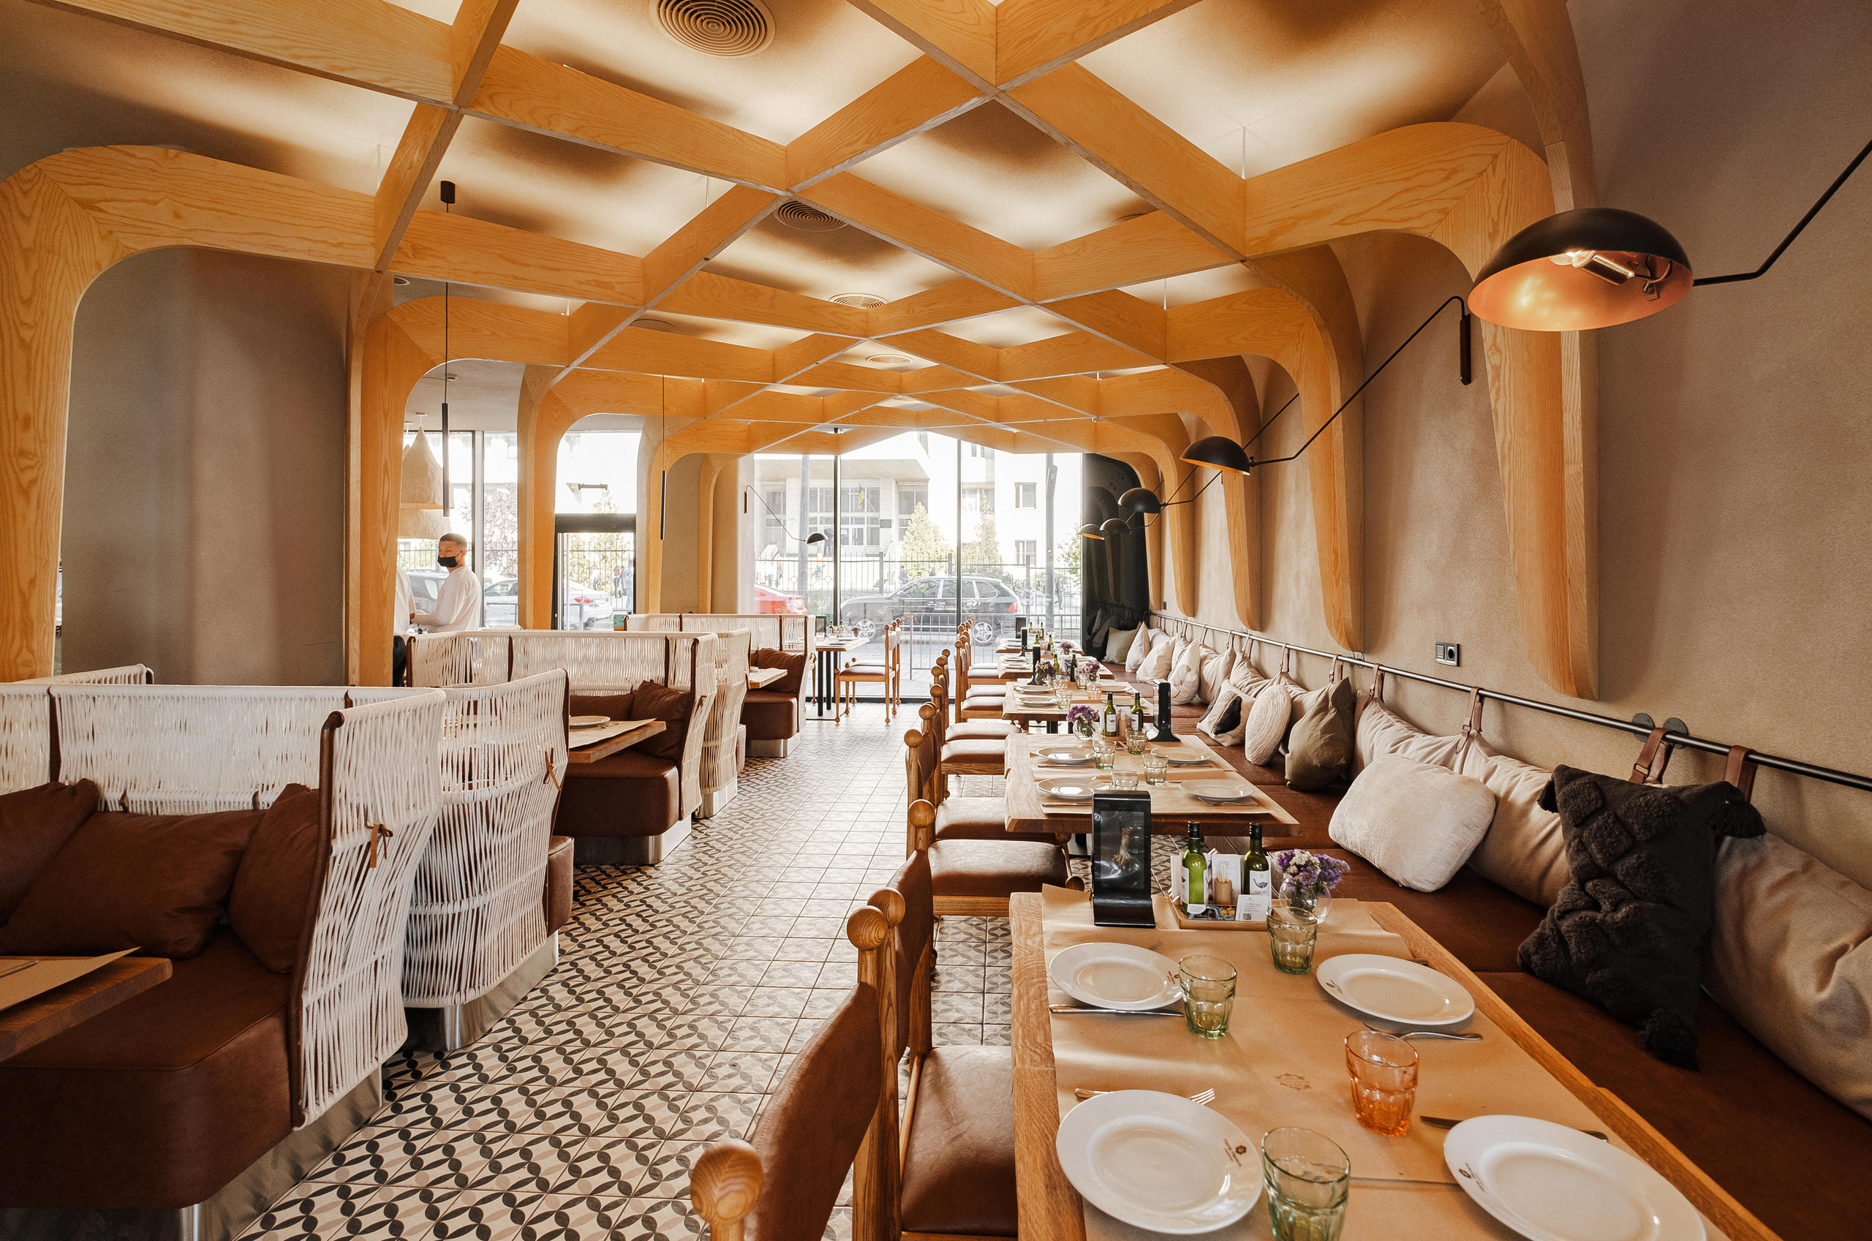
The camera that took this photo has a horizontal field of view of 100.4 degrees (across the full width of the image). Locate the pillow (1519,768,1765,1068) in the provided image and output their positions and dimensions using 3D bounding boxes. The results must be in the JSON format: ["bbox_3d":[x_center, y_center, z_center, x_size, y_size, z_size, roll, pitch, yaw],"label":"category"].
[{"bbox_3d":[1.558,0.611,1.724,0.172,0.485,0.434,13,-2,-20],"label":"pillow"}]

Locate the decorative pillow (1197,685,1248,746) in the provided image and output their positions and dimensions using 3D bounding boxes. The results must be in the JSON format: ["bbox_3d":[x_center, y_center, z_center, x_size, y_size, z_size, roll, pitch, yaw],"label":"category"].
[{"bbox_3d":[1.676,0.514,4.503,0.140,0.370,0.450,30,4,0],"label":"decorative pillow"}]

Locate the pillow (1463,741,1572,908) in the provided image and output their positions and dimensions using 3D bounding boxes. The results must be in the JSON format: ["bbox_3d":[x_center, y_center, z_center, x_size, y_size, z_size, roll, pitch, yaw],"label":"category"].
[{"bbox_3d":[1.825,0.619,2.314,0.192,0.455,0.737,6,4,4],"label":"pillow"}]

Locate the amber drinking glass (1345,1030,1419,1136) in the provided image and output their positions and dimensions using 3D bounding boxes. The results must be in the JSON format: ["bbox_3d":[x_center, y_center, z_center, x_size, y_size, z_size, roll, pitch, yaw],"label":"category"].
[{"bbox_3d":[0.560,0.587,0.976,0.086,0.092,0.086,0,3,5],"label":"amber drinking glass"}]

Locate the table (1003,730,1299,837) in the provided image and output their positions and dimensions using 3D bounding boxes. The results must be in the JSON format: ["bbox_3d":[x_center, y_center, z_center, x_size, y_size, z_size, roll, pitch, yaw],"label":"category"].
[{"bbox_3d":[0.651,0.892,2.798,0.790,0.730,1.200,0,3,5],"label":"table"}]

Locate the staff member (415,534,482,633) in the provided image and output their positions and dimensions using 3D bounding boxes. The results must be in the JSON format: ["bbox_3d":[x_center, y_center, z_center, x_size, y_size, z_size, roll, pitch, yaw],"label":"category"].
[{"bbox_3d":[-3.404,0.291,5.479,0.424,1.757,0.485,-2,3,-22],"label":"staff member"}]

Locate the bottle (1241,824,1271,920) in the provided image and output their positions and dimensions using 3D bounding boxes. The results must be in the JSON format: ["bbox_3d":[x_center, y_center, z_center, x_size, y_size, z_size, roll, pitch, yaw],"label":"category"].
[{"bbox_3d":[0.648,0.511,1.577,0.052,0.185,0.052,0,3,5],"label":"bottle"}]

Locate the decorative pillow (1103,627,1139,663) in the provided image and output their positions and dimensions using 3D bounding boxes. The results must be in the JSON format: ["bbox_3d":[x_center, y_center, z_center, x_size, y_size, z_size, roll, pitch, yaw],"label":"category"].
[{"bbox_3d":[1.952,0.259,8.255,0.420,0.410,0.140,2,-8,25],"label":"decorative pillow"}]

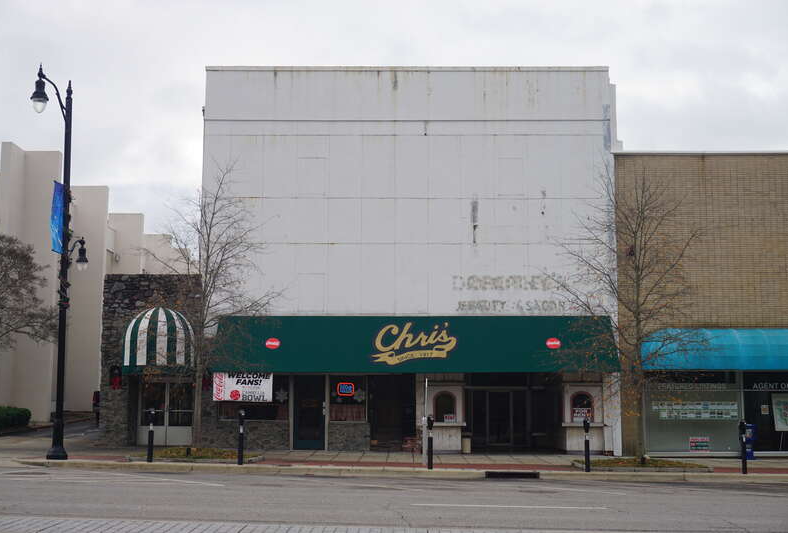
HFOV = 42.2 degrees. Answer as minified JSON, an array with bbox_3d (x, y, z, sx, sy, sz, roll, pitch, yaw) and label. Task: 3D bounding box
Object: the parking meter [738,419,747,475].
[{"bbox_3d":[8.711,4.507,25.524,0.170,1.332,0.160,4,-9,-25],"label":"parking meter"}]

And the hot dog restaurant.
[{"bbox_3d":[-0.987,3.598,32.967,15.730,4.561,4.500,0,-8,0],"label":"hot dog restaurant"}]

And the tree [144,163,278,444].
[{"bbox_3d":[-5.056,1.019,28.324,3.824,7.987,3.900,0,-8,0],"label":"tree"}]

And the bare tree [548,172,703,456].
[{"bbox_3d":[6.492,1.193,28.300,4.318,8.223,4.300,0,-8,0],"label":"bare tree"}]

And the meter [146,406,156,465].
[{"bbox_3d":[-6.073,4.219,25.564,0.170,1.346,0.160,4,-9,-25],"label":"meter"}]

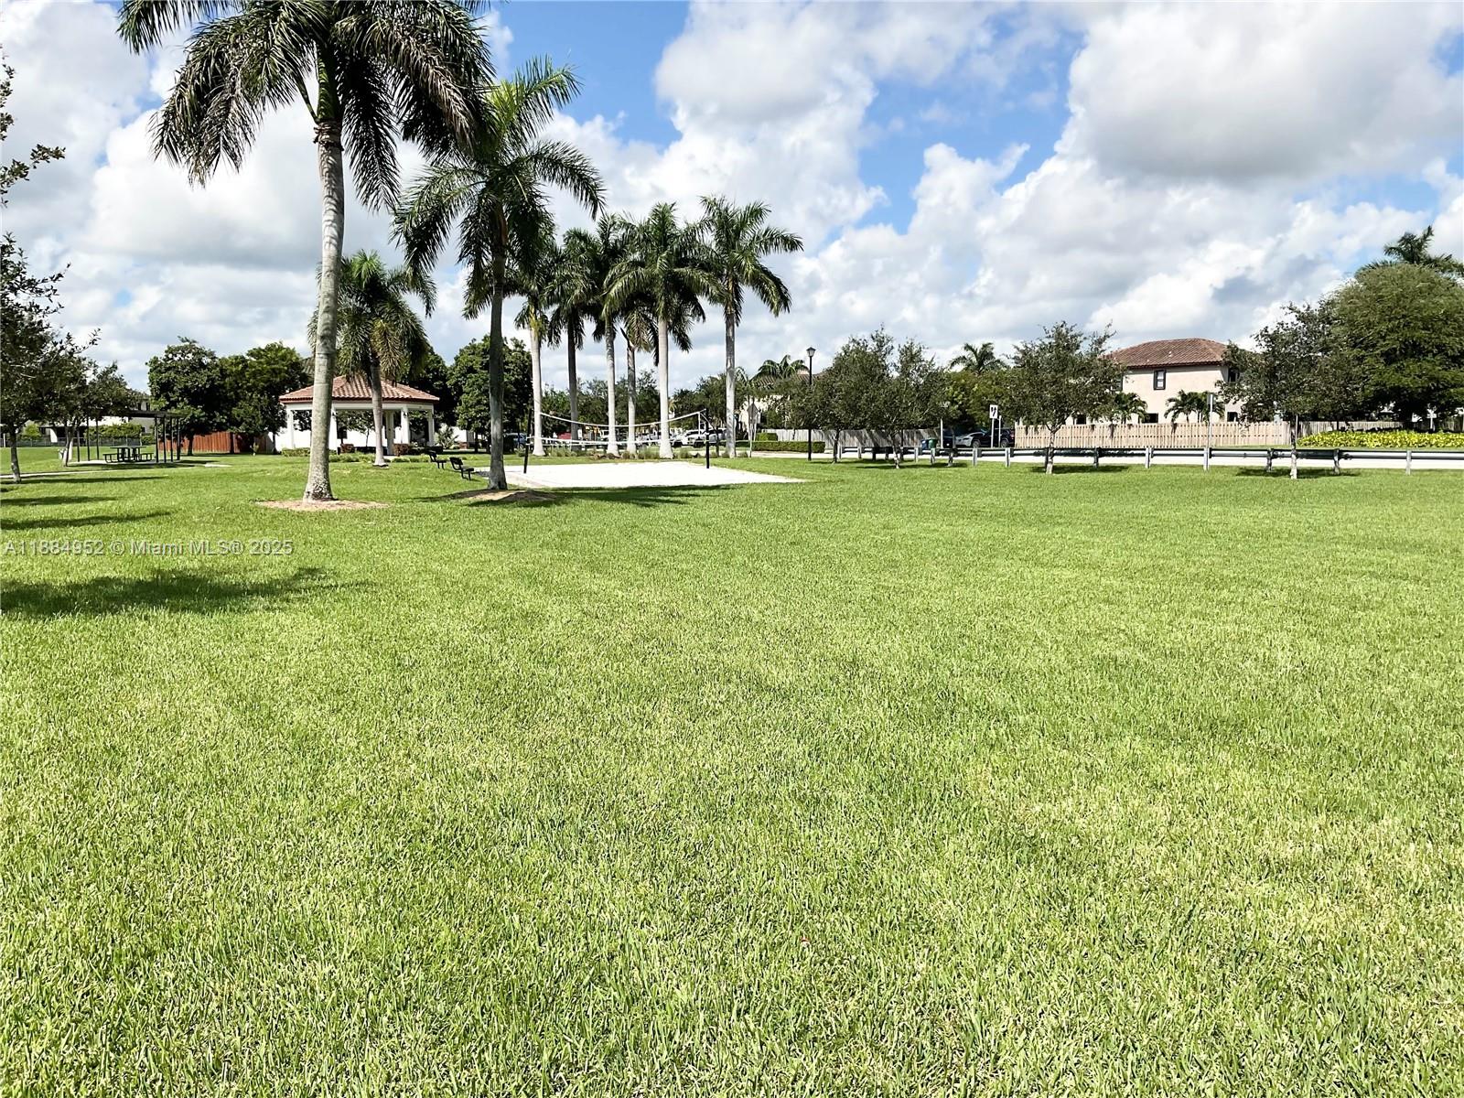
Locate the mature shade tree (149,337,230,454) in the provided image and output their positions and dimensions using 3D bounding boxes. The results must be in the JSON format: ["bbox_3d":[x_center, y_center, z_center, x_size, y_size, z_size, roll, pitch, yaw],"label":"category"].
[{"bbox_3d":[-39.352,-11.103,89.345,6.127,8.602,6.127,0,6,0],"label":"mature shade tree"}]

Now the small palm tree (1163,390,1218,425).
[{"bbox_3d":[35.753,-10.122,95.469,4.297,4.560,4.297,0,6,0],"label":"small palm tree"}]

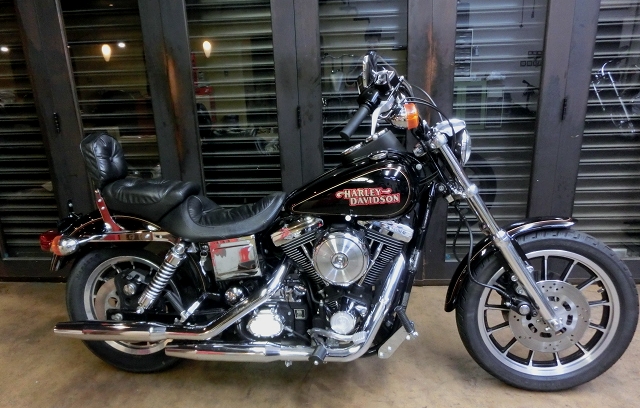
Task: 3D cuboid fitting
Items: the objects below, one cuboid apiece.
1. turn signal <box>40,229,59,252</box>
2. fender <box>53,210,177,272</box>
[{"bbox_3d":[-1.140,0.159,1.899,0.095,0.090,0.110,0,11,7],"label":"turn signal"},{"bbox_3d":[-0.840,0.170,1.889,0.630,0.300,0.210,0,9,6],"label":"fender"}]

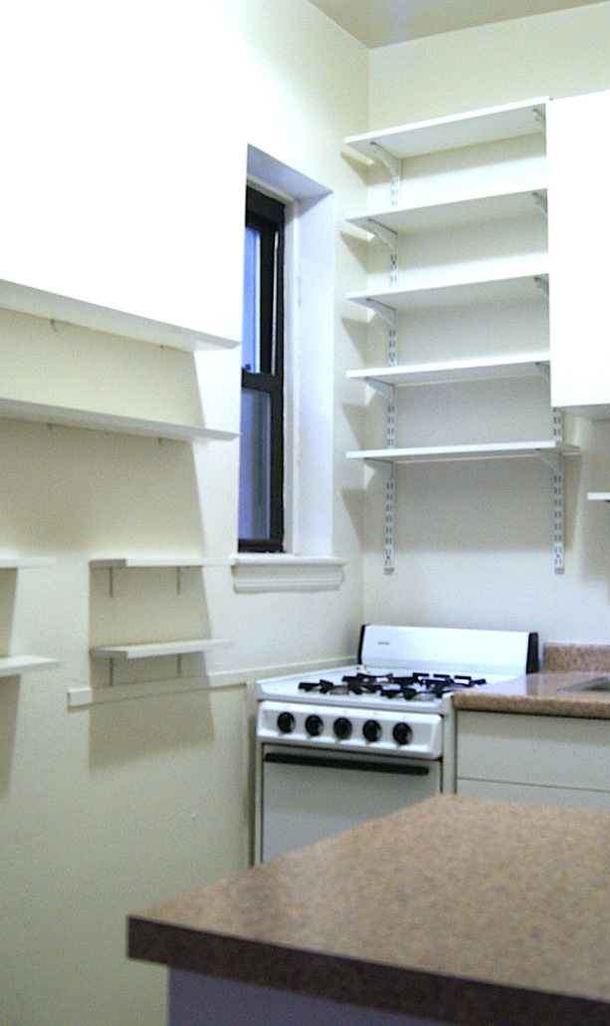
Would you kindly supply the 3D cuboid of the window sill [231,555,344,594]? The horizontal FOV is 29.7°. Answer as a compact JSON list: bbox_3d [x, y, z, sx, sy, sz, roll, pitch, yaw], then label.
[{"bbox_3d":[-0.066,0.163,3.074,0.080,0.090,0.550,-2,-3,32],"label":"window sill"}]

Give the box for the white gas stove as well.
[{"bbox_3d":[0.259,0.837,3.043,0.525,1.035,0.645,-1,-3,27],"label":"white gas stove"}]

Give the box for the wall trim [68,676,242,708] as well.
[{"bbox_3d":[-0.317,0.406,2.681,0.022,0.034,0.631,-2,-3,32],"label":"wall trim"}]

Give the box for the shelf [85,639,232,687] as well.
[{"bbox_3d":[-0.306,0.331,2.523,0.102,0.084,0.378,-1,-3,31],"label":"shelf"}]

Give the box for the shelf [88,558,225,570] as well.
[{"bbox_3d":[-0.316,0.116,2.622,0.100,0.020,0.390,-2,-3,32],"label":"shelf"}]

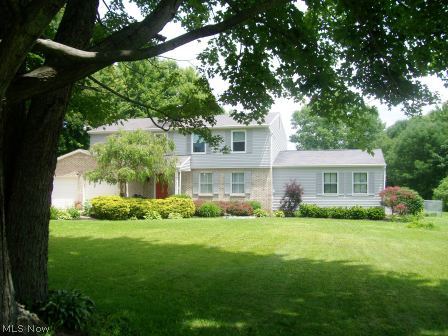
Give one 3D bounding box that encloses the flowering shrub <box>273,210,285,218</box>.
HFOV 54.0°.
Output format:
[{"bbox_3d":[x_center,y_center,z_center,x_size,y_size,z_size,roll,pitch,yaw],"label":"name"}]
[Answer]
[{"bbox_3d":[3.245,2.614,26.101,0.700,0.500,0.650,-1,-3,13],"label":"flowering shrub"}]

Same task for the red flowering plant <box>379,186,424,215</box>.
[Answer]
[{"bbox_3d":[10.166,1.964,25.133,2.600,1.700,2.400,-1,-3,13],"label":"red flowering plant"}]

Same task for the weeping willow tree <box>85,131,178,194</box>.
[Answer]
[{"bbox_3d":[-5.424,0.347,25.816,5.100,5.000,4.900,-1,-3,13],"label":"weeping willow tree"}]

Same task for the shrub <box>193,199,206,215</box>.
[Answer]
[{"bbox_3d":[-1.520,2.395,27.214,1.000,1.050,1.000,-1,-3,13],"label":"shrub"}]

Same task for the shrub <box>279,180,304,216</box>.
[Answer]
[{"bbox_3d":[4.004,1.785,26.043,1.500,2.150,1.400,-1,-3,13],"label":"shrub"}]

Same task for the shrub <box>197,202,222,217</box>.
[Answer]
[{"bbox_3d":[-0.880,2.414,26.612,1.500,0.950,1.300,-1,-3,13],"label":"shrub"}]

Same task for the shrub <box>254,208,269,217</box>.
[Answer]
[{"bbox_3d":[2.276,2.614,26.602,0.850,0.550,0.800,-1,-3,13],"label":"shrub"}]

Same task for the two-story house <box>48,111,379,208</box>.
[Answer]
[{"bbox_3d":[-0.138,-0.420,31.448,21.390,7.100,10.300,-1,-3,13],"label":"two-story house"}]

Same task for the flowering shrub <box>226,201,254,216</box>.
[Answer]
[{"bbox_3d":[1.001,2.389,26.613,1.650,1.000,1.300,-1,-3,13],"label":"flowering shrub"}]

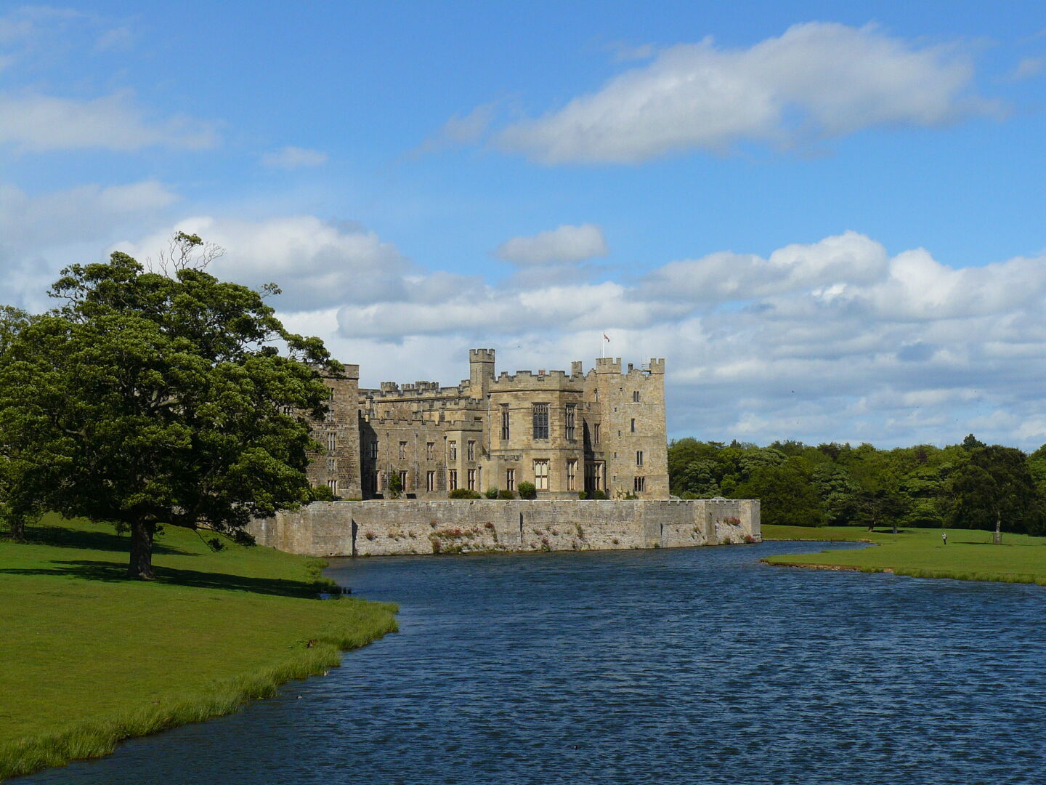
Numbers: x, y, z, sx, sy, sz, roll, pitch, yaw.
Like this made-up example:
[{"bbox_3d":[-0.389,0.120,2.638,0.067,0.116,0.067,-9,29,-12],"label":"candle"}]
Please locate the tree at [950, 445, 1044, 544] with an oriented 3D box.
[{"bbox_3d":[66.900,14.430,286.000,12.800,13.900,12.500,-1,-3,13],"label":"tree"}]

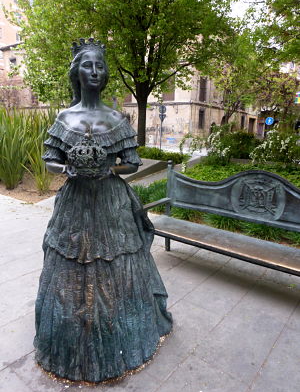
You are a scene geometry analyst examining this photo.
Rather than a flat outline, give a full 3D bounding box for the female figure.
[{"bbox_3d":[-0.341,0.042,1.866,0.951,1.830,0.987,0,15,-4],"label":"female figure"}]

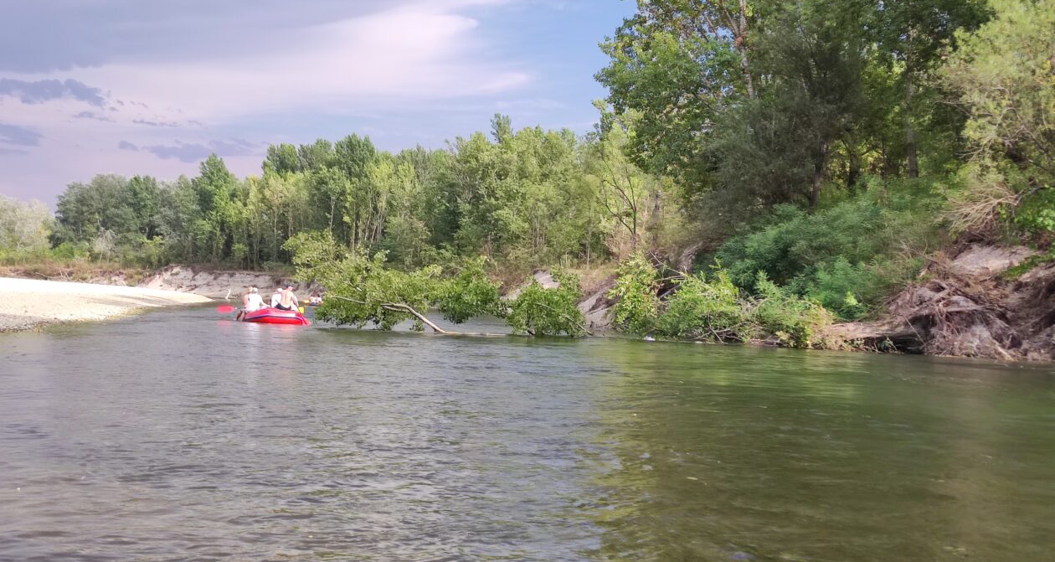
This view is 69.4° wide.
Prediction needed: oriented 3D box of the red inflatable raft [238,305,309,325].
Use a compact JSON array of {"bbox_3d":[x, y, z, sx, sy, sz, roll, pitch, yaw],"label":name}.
[{"bbox_3d":[-9.049,1.210,27.200,1.600,0.600,3.100,2,-1,-31],"label":"red inflatable raft"}]

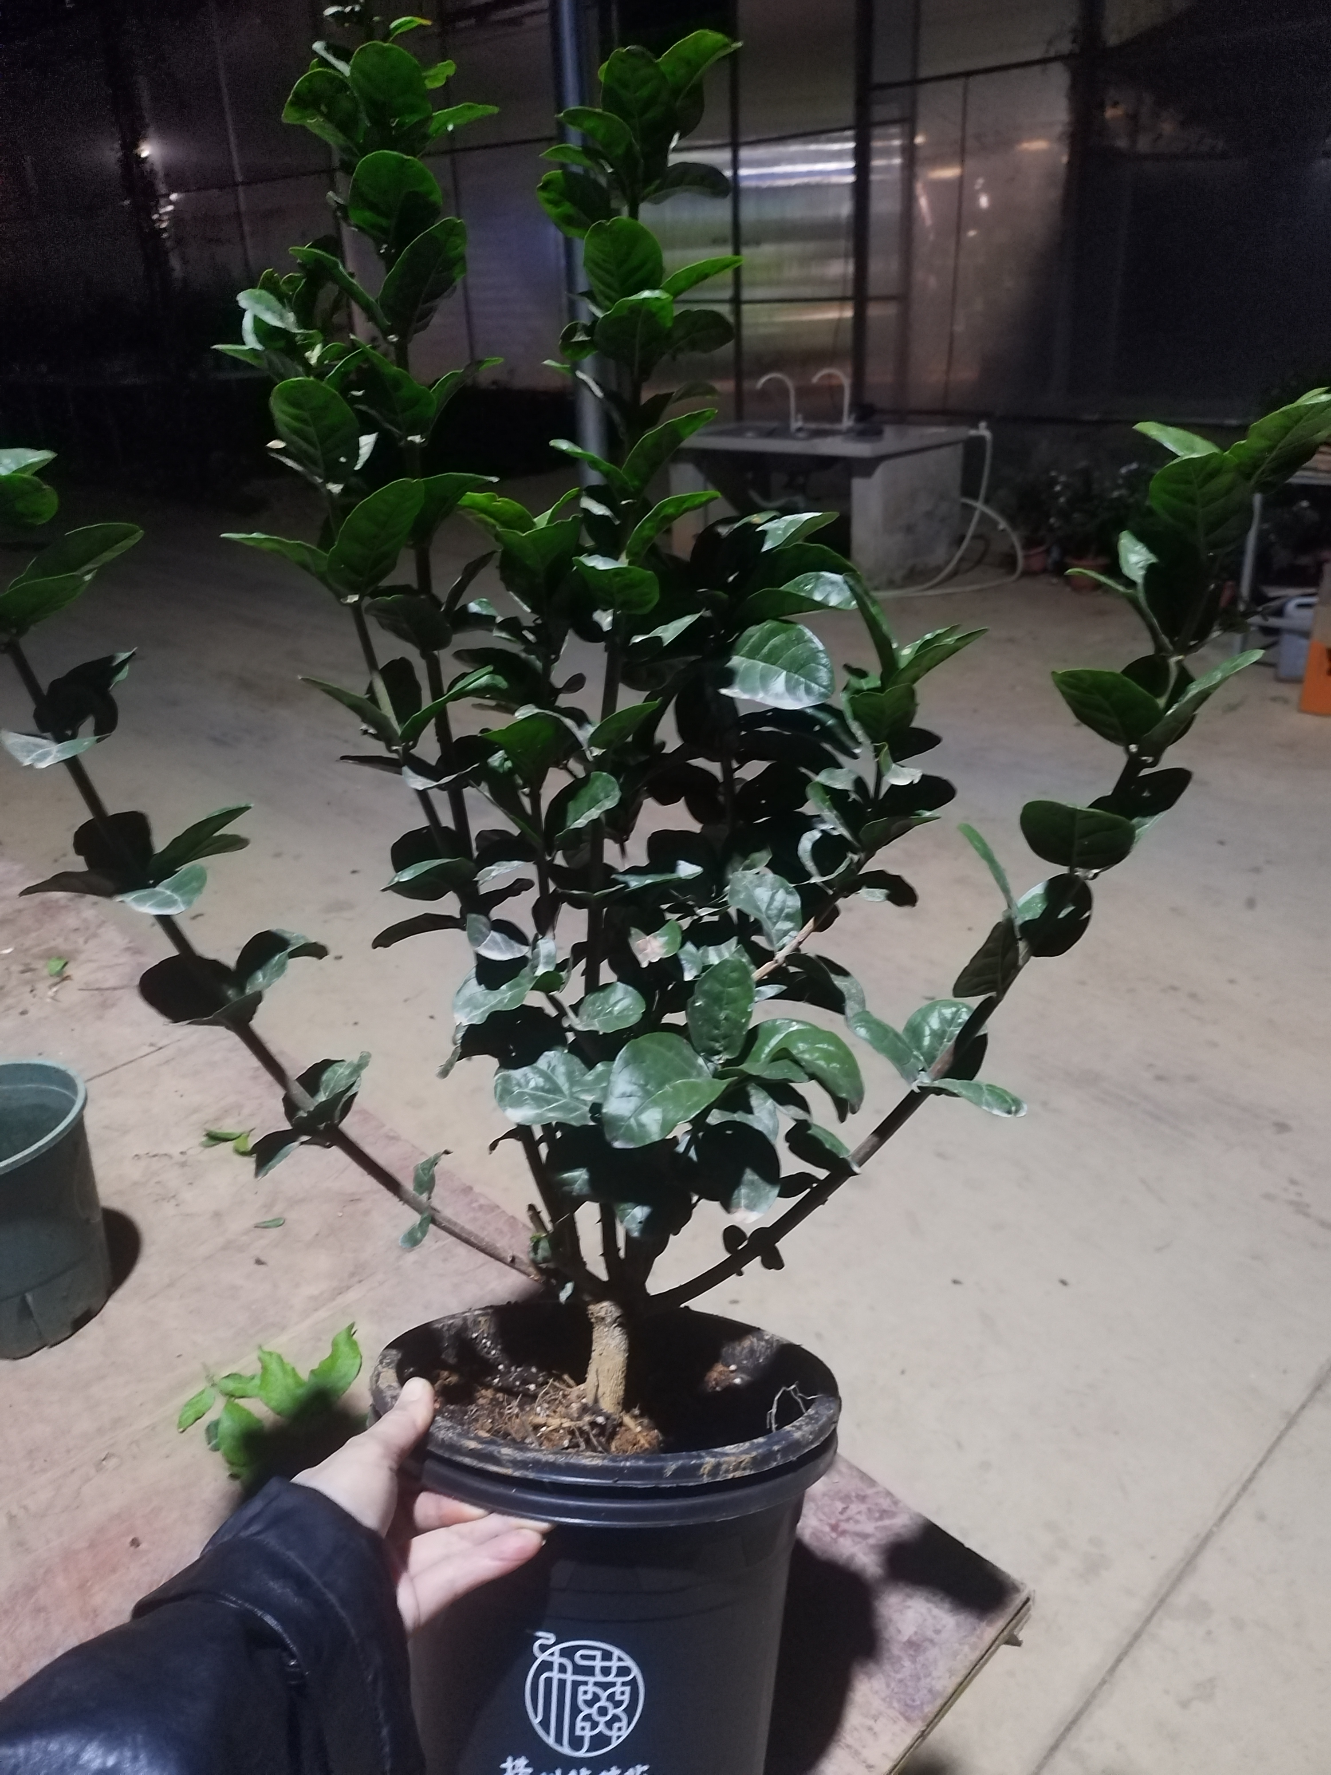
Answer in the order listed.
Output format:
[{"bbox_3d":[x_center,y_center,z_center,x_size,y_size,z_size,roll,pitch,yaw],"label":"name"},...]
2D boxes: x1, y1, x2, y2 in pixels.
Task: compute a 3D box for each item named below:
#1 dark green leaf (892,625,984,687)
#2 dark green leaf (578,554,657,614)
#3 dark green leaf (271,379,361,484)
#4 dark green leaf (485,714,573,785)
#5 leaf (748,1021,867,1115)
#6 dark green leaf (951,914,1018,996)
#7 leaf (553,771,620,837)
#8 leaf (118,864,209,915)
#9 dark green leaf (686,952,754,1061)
[{"bbox_3d":[0.139,-0.118,0.680,0.053,0.027,0.011,-28,60,12],"label":"dark green leaf"},{"bbox_3d":[-0.022,-0.142,0.620,0.038,0.036,0.015,2,41,-2],"label":"dark green leaf"},{"bbox_3d":[-0.169,-0.221,0.650,0.042,0.056,0.014,-25,9,-3],"label":"dark green leaf"},{"bbox_3d":[-0.071,-0.071,0.690,0.045,0.044,0.018,-11,38,5],"label":"dark green leaf"},{"bbox_3d":[0.063,0.081,0.600,0.056,0.022,0.032,21,37,15],"label":"leaf"},{"bbox_3d":[0.158,0.035,0.660,0.028,0.048,0.012,37,17,30],"label":"dark green leaf"},{"bbox_3d":[-0.037,-0.040,0.630,0.027,0.044,0.014,48,7,30],"label":"leaf"},{"bbox_3d":[-0.241,0.000,0.640,0.044,0.016,0.031,-19,38,18],"label":"leaf"},{"bbox_3d":[0.026,0.054,0.610,0.031,0.051,0.012,5,-21,2],"label":"dark green leaf"}]

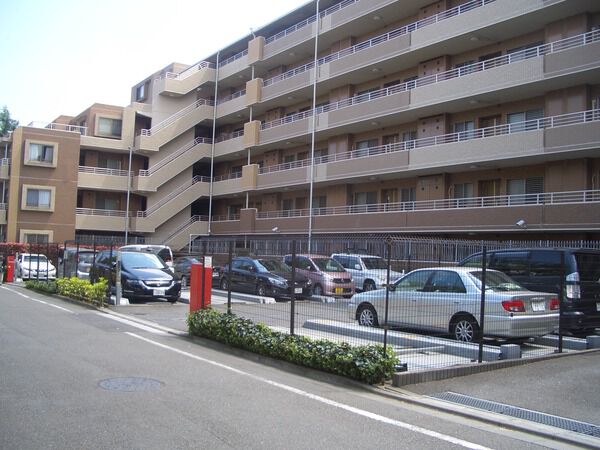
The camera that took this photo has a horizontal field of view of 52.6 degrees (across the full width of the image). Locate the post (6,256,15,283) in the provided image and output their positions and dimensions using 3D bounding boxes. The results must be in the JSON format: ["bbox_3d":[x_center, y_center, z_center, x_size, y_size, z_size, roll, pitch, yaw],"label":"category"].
[{"bbox_3d":[-13.113,2.017,27.500,0.310,1.170,0.290,4,-3,-36],"label":"post"}]

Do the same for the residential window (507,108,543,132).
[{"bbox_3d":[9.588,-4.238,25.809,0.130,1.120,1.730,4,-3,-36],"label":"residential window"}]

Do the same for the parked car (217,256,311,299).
[{"bbox_3d":[-1.441,1.982,23.130,1.750,1.470,4.400,4,-3,-35],"label":"parked car"}]

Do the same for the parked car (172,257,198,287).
[{"bbox_3d":[-5.288,2.219,28.737,1.700,1.430,4.450,4,-3,-36],"label":"parked car"}]

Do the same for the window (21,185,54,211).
[{"bbox_3d":[-17.204,-1.711,39.953,2.000,1.670,0.250,4,-3,-31],"label":"window"}]

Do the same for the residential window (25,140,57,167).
[{"bbox_3d":[-17.085,-4.665,40.103,2.000,1.670,0.250,4,-3,-31],"label":"residential window"}]

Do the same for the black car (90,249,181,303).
[{"bbox_3d":[-5.357,1.625,19.693,1.800,1.550,4.760,4,-3,-34],"label":"black car"}]

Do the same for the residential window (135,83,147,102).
[{"bbox_3d":[-14.070,-11.624,53.632,0.150,1.500,1.900,4,-3,-36],"label":"residential window"}]

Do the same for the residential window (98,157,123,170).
[{"bbox_3d":[-14.186,-4.434,45.405,1.650,1.100,0.130,4,-3,-31],"label":"residential window"}]

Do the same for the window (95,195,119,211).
[{"bbox_3d":[-13.789,-1.534,43.300,1.650,1.150,0.120,4,-3,-32],"label":"window"}]

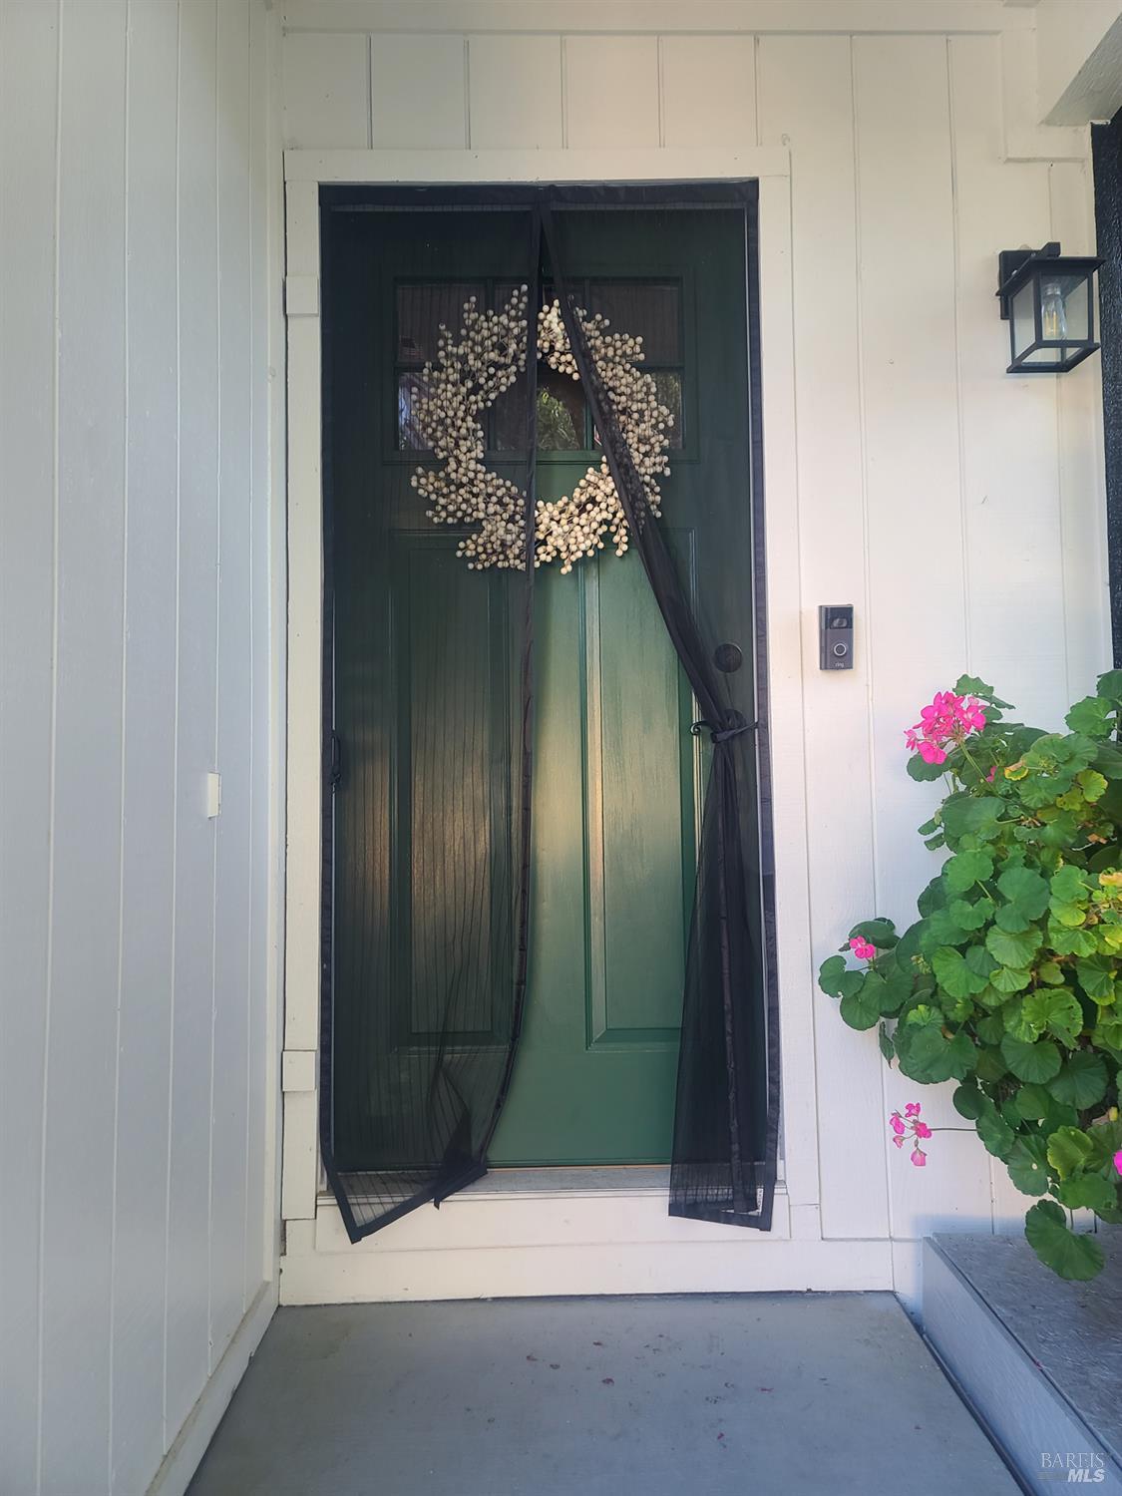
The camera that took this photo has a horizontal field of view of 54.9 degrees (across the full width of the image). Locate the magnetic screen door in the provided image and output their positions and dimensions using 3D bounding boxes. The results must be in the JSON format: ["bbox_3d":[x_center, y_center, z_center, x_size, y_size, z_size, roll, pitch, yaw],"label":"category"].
[{"bbox_3d":[-0.033,-0.113,2.136,0.901,2.095,0.079,-1,-4,-1],"label":"magnetic screen door"}]

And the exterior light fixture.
[{"bbox_3d":[0.956,-0.886,2.128,0.144,0.271,0.184,-1,-4,-1],"label":"exterior light fixture"}]

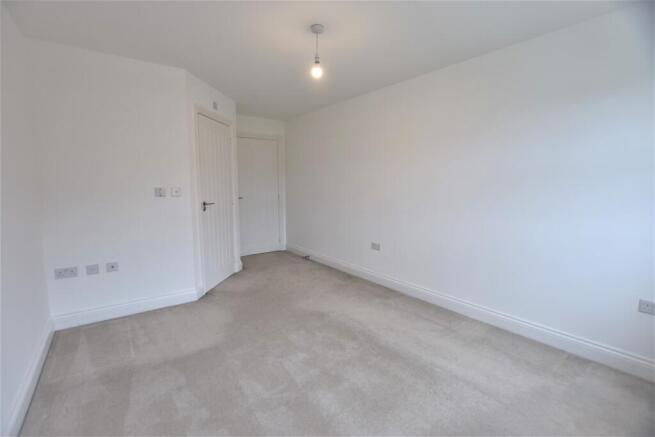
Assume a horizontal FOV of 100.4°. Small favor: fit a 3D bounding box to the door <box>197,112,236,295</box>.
[{"bbox_3d":[-1.351,-0.166,3.351,0.045,1.990,0.750,1,7,8],"label":"door"}]

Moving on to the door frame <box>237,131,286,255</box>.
[{"bbox_3d":[-1.154,-0.390,4.839,0.950,2.090,0.100,-5,9,-39],"label":"door frame"}]

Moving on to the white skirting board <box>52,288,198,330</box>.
[{"bbox_3d":[-1.879,0.856,2.648,1.130,0.132,0.020,-4,8,-33],"label":"white skirting board"}]

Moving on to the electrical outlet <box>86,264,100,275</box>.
[{"bbox_3d":[-2.104,0.463,2.448,0.087,0.087,0.012,-4,8,-33],"label":"electrical outlet"}]

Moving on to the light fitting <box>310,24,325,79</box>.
[{"bbox_3d":[-0.070,-1.203,1.984,0.095,0.345,0.095,0,7,0],"label":"light fitting"}]

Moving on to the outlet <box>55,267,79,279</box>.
[{"bbox_3d":[-2.252,0.478,2.354,0.146,0.087,0.012,-4,8,-33],"label":"outlet"}]

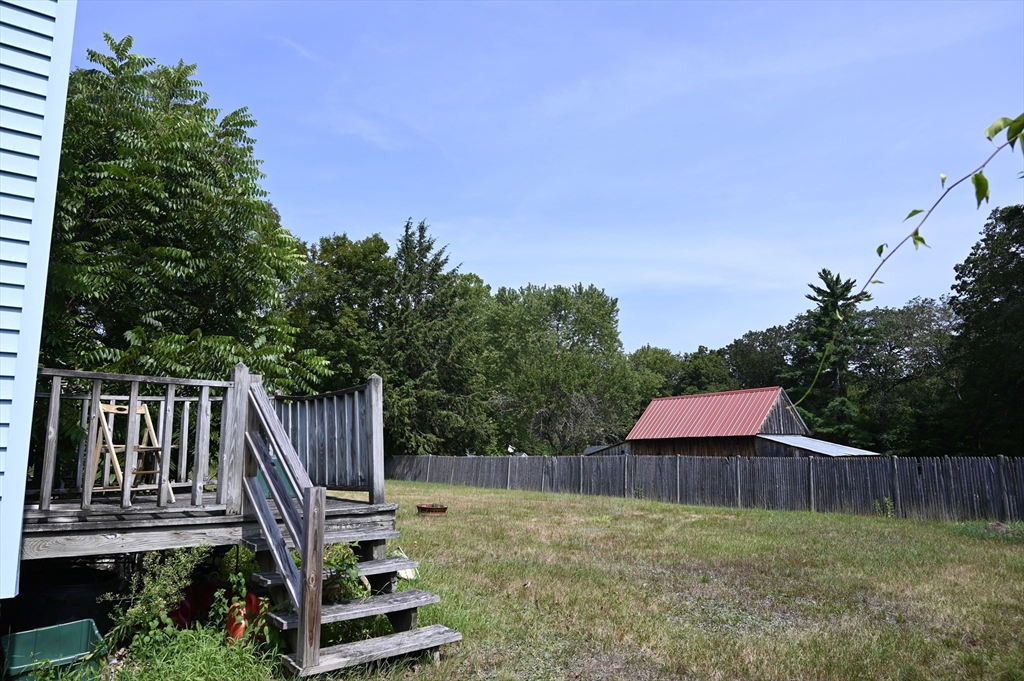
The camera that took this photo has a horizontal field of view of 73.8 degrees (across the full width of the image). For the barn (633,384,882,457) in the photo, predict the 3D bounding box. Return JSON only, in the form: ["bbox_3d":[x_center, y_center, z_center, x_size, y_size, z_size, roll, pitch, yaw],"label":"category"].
[{"bbox_3d":[9.290,4.150,27.328,3.760,4.270,9.262,7,-12,-37],"label":"barn"}]

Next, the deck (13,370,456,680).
[{"bbox_3d":[-2.263,1.155,5.018,2.325,1.851,3.483,7,-12,-38],"label":"deck"}]

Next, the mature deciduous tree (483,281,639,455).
[{"bbox_3d":[3.473,2.840,47.144,10.800,13.338,10.800,0,-9,0],"label":"mature deciduous tree"}]

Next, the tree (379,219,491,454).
[{"bbox_3d":[-4.695,0.557,42.457,7.200,16.468,7.200,0,-9,0],"label":"tree"}]

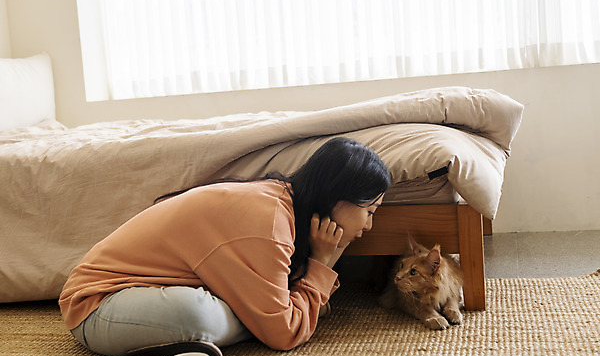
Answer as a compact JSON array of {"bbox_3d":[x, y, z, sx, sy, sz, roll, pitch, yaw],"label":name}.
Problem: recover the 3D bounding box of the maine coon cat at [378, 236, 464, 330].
[{"bbox_3d":[0.289,0.220,1.927,0.210,0.210,0.390,-5,6,-16],"label":"maine coon cat"}]

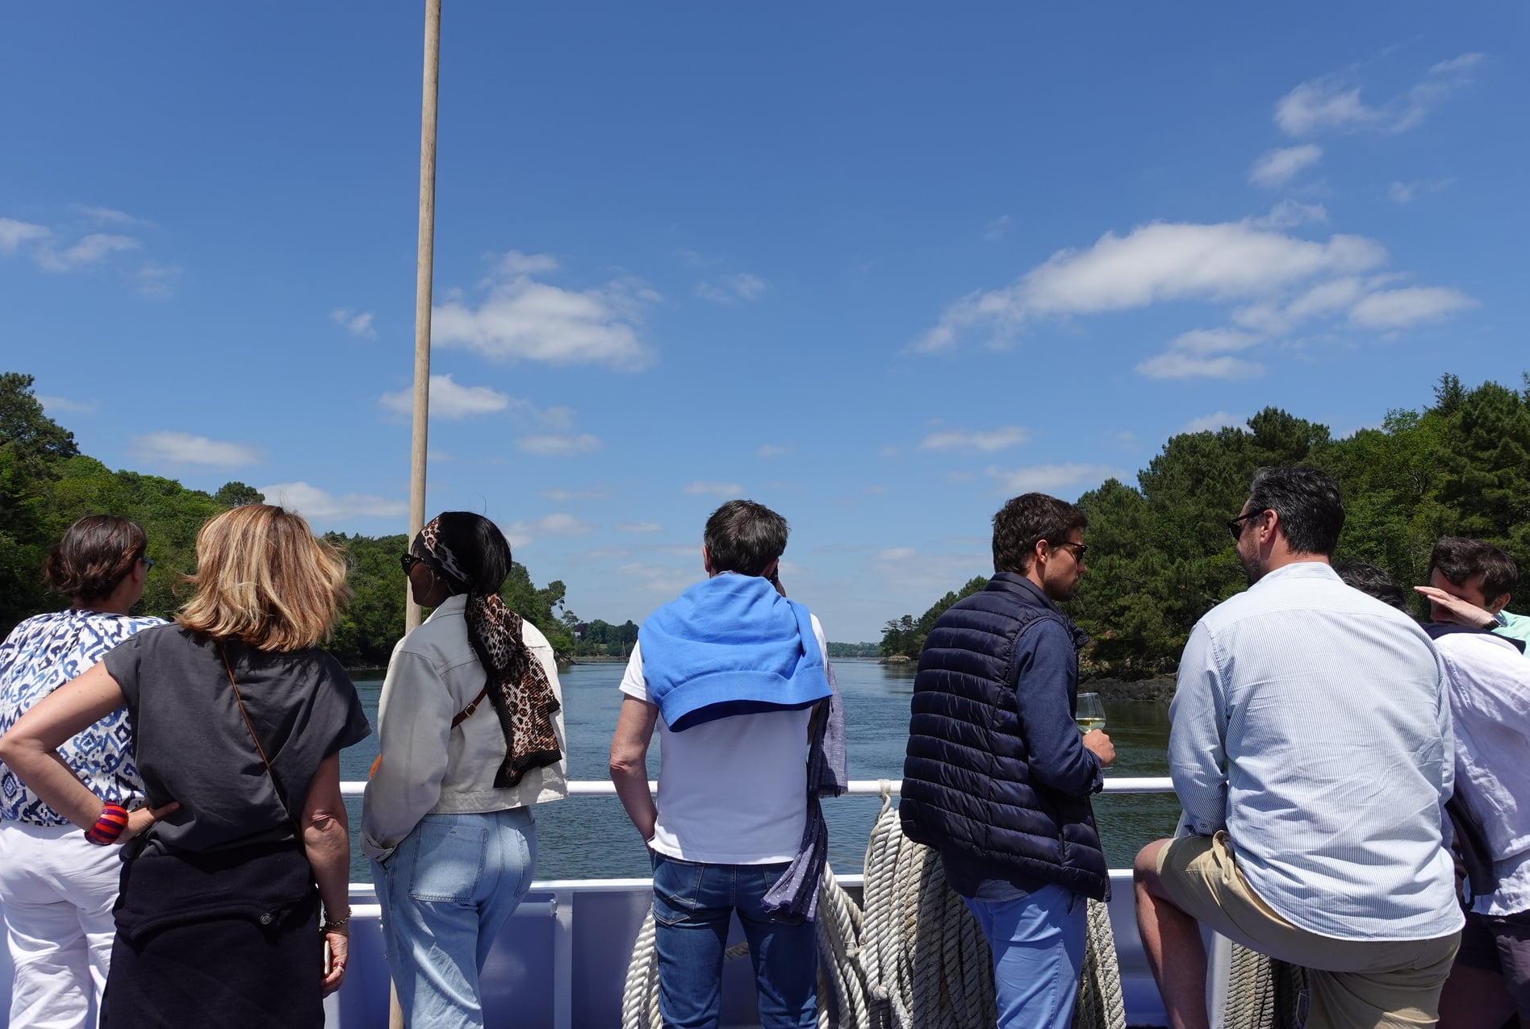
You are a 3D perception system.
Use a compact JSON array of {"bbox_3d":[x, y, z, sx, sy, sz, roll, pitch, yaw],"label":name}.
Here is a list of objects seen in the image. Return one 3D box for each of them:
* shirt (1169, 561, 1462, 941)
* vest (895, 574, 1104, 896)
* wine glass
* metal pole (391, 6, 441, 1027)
[{"bbox_3d":[1.059,0.447,2.090,0.520,0.715,0.360,-1,-7,5],"label":"shirt"},{"bbox_3d":[0.521,0.475,2.359,0.360,0.703,0.460,3,-8,-24],"label":"vest"},{"bbox_3d":[0.725,0.475,2.359,0.070,0.168,0.070,-8,-7,-1],"label":"wine glass"},{"bbox_3d":[-0.918,0.009,2.822,0.043,3.200,0.043,0,-7,0],"label":"metal pole"}]

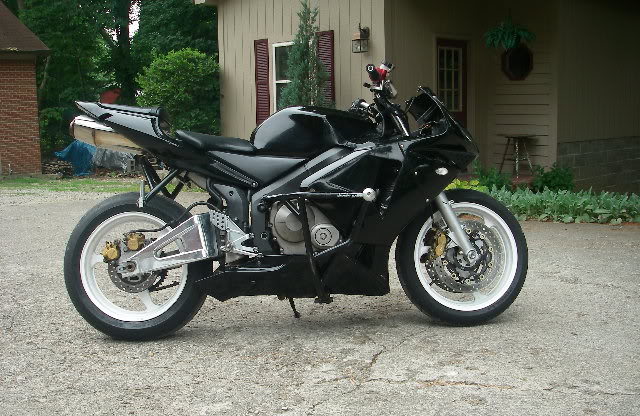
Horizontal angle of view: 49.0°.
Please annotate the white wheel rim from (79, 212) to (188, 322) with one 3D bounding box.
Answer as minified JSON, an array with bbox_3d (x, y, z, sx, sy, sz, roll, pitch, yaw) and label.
[{"bbox_3d":[-0.785,0.252,3.052,0.463,0.463,0.152,-1,-2,0],"label":"white wheel rim"}]

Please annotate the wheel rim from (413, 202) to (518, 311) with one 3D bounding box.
[{"bbox_3d":[0.619,0.214,3.047,0.463,0.463,0.105,0,-7,-10],"label":"wheel rim"}]

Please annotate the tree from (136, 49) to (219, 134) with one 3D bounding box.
[{"bbox_3d":[-3.131,-2.243,16.000,2.100,2.700,2.100,-1,8,0],"label":"tree"}]

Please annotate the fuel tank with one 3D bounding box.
[{"bbox_3d":[-0.029,-0.331,3.071,0.550,0.235,0.340,-1,-2,0],"label":"fuel tank"}]

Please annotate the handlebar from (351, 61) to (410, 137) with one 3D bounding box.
[{"bbox_3d":[0.252,-0.420,3.066,0.230,0.260,0.660,0,-7,-10],"label":"handlebar"}]

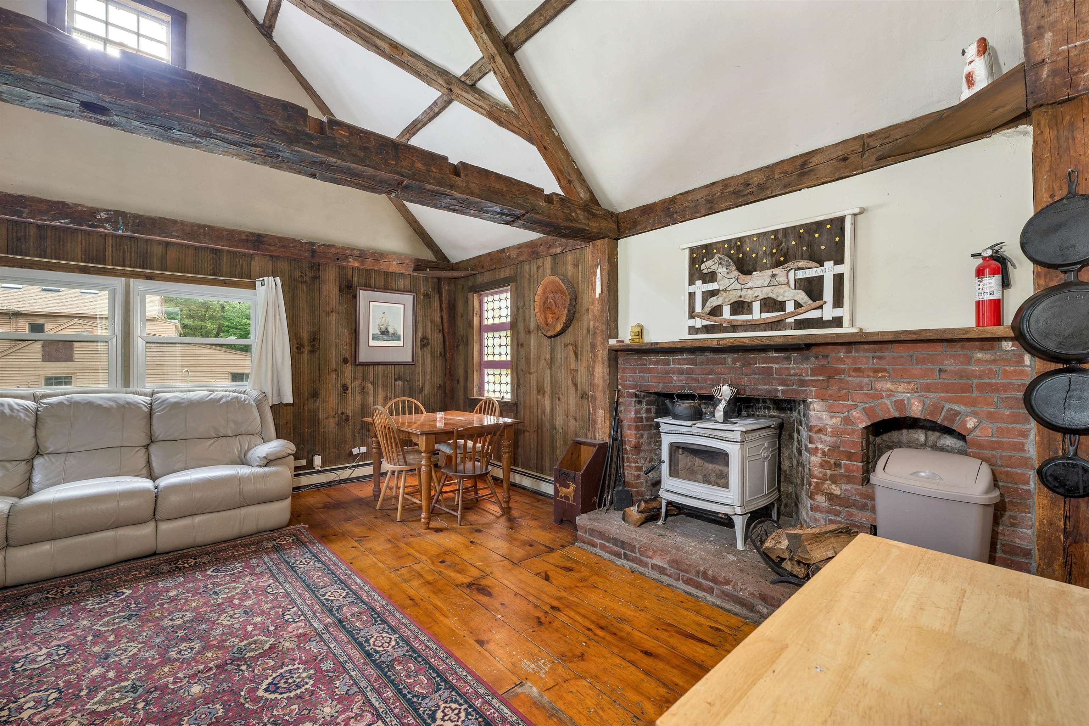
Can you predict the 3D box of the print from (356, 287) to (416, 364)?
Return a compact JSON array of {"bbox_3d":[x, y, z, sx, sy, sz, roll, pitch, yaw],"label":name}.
[{"bbox_3d":[-1.869,-0.423,5.063,0.707,0.887,0.025,0,-1,-43],"label":"print"}]

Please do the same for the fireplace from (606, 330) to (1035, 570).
[{"bbox_3d":[1.383,0.510,2.633,0.445,1.310,2.188,0,-1,-43],"label":"fireplace"}]

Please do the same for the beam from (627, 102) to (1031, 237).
[{"bbox_3d":[1.380,-1.099,2.624,0.190,0.212,2.170,0,0,-41],"label":"beam"}]

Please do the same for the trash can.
[{"bbox_3d":[1.741,0.751,1.895,0.314,0.713,0.413,0,-1,-43],"label":"trash can"}]

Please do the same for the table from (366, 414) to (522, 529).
[{"bbox_3d":[-0.994,0.943,4.043,1.026,0.787,1.241,0,-1,-43],"label":"table"}]

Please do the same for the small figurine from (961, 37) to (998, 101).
[{"bbox_3d":[1.974,-1.336,1.927,0.120,0.280,0.105,0,0,37],"label":"small figurine"}]

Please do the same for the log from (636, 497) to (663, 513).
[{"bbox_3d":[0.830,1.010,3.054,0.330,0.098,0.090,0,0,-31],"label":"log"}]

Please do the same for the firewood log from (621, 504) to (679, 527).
[{"bbox_3d":[0.775,1.072,3.080,0.410,0.085,0.150,0,0,-31],"label":"firewood log"}]

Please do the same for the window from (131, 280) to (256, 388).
[{"bbox_3d":[-3.114,-0.212,3.852,0.920,0.990,0.100,0,0,-41],"label":"window"}]

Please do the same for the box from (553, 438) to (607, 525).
[{"bbox_3d":[0.304,0.998,3.520,0.334,0.671,0.321,0,-1,-43],"label":"box"}]

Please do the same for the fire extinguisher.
[{"bbox_3d":[1.948,-0.339,1.842,0.098,0.383,0.135,0,0,-35],"label":"fire extinguisher"}]

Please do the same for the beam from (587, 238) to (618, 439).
[{"bbox_3d":[0.508,0.162,3.440,0.205,2.285,0.206,0,0,-41],"label":"beam"}]

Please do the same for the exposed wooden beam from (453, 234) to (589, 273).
[{"bbox_3d":[-0.279,-1.103,4.507,0.190,0.210,2.450,0,0,-41],"label":"exposed wooden beam"}]

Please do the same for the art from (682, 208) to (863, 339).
[{"bbox_3d":[1.286,-0.475,2.534,0.055,0.630,1.000,0,0,-41],"label":"art"}]

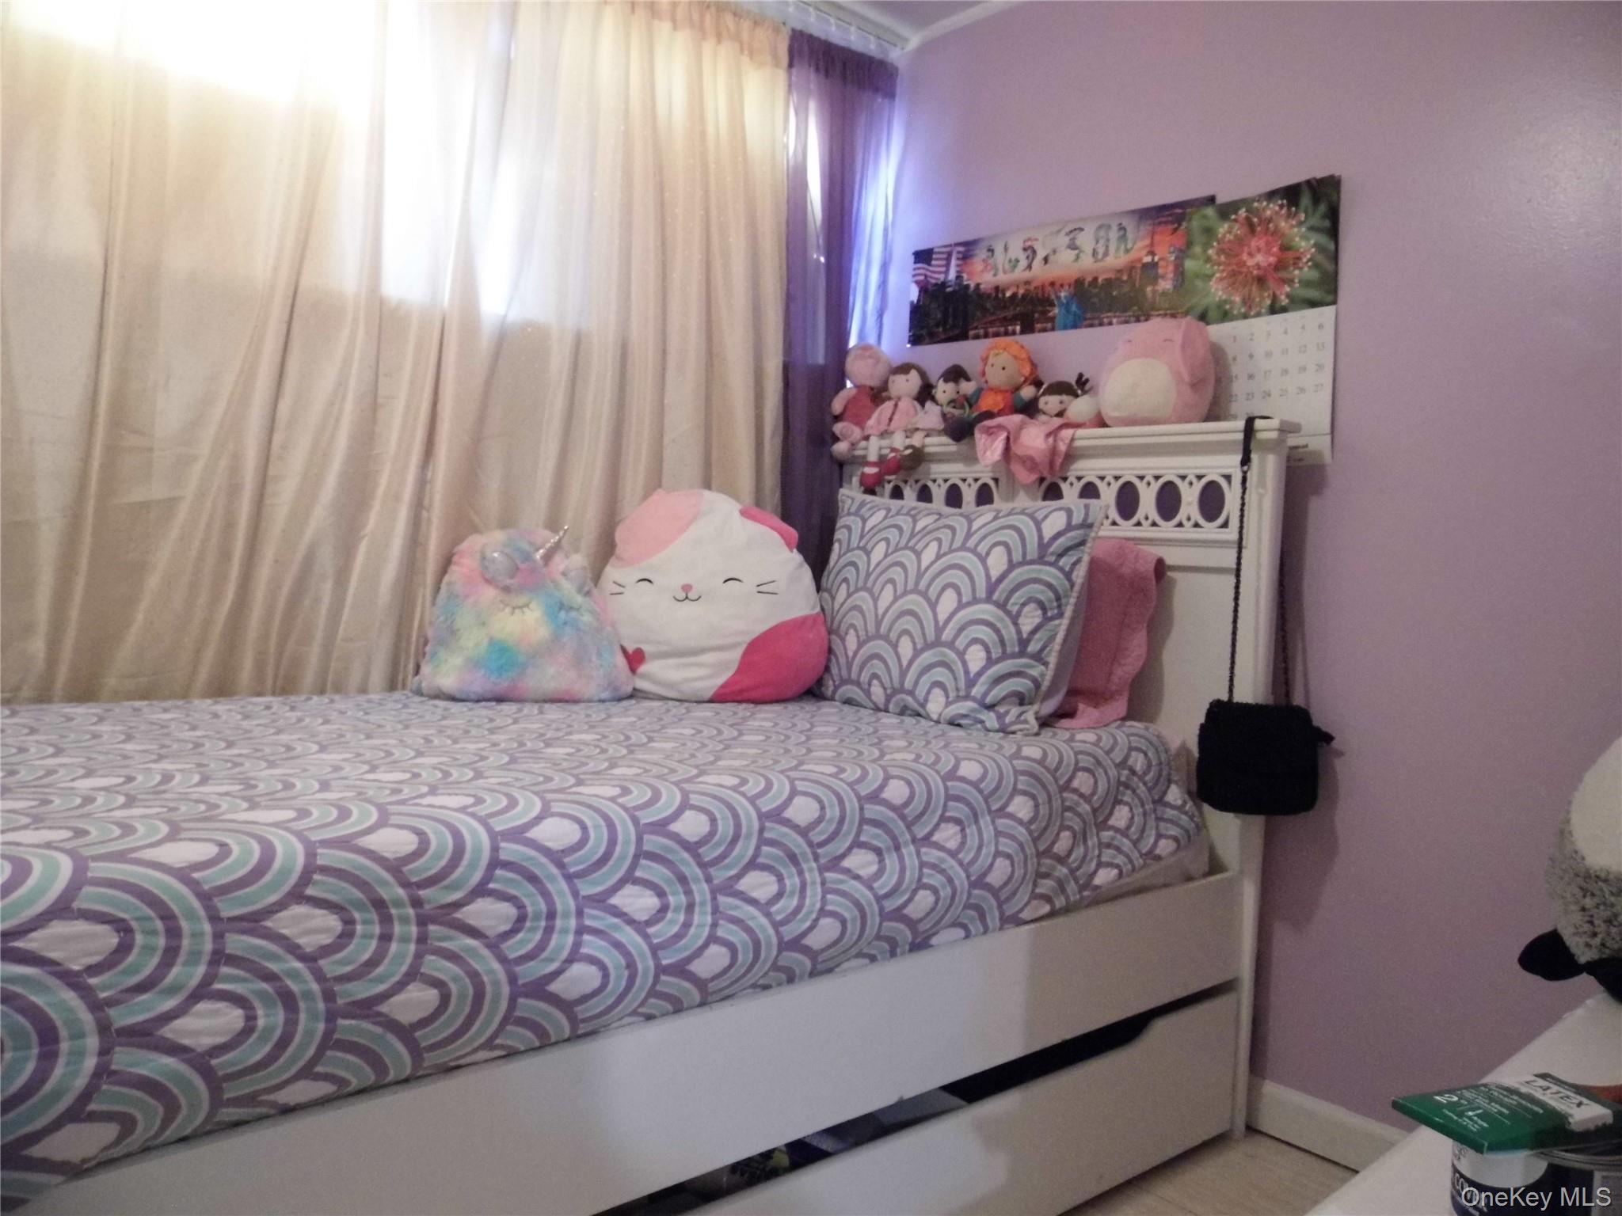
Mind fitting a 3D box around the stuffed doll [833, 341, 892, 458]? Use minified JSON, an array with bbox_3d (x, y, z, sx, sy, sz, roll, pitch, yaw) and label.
[{"bbox_3d":[0.111,-0.474,2.739,0.130,0.265,0.145,1,2,-43],"label":"stuffed doll"}]

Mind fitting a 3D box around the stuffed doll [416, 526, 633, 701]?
[{"bbox_3d":[-0.530,0.009,2.166,0.350,0.310,0.200,2,2,-27],"label":"stuffed doll"}]

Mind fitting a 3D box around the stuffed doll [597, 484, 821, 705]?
[{"bbox_3d":[-0.186,-0.028,2.358,0.430,0.405,0.250,3,2,7],"label":"stuffed doll"}]

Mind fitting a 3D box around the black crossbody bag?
[{"bbox_3d":[0.754,0.016,1.960,0.200,0.655,0.100,3,2,5],"label":"black crossbody bag"}]

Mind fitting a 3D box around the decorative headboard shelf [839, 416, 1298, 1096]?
[{"bbox_3d":[0.410,0.267,2.409,0.080,1.218,1.125,1,2,-41],"label":"decorative headboard shelf"}]

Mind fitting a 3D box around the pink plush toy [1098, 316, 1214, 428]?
[{"bbox_3d":[0.622,-0.422,2.132,0.200,0.198,0.165,4,2,42],"label":"pink plush toy"}]

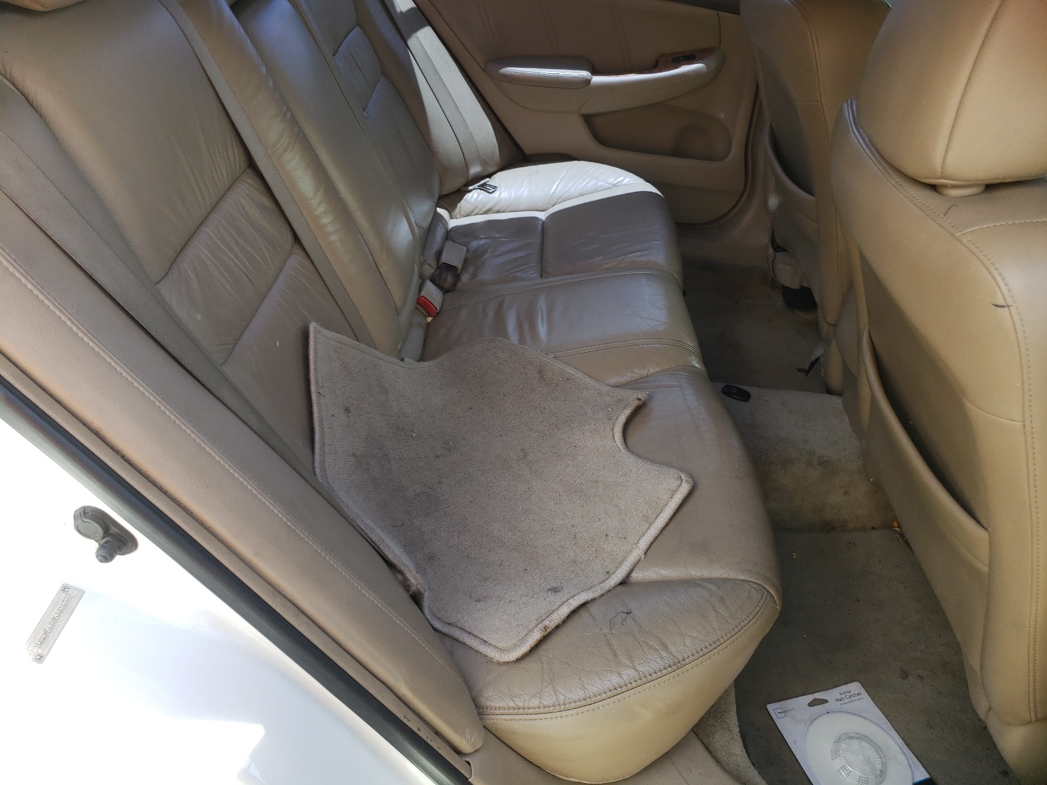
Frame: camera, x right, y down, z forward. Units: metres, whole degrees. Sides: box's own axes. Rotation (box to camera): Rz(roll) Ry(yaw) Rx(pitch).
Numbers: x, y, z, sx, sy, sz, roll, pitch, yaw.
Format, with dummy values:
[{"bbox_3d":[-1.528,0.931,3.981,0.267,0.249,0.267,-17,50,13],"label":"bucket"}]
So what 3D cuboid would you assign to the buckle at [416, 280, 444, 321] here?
[{"bbox_3d":[-0.150,-0.149,1.250,0.037,0.022,0.060,36,26,-20],"label":"buckle"}]

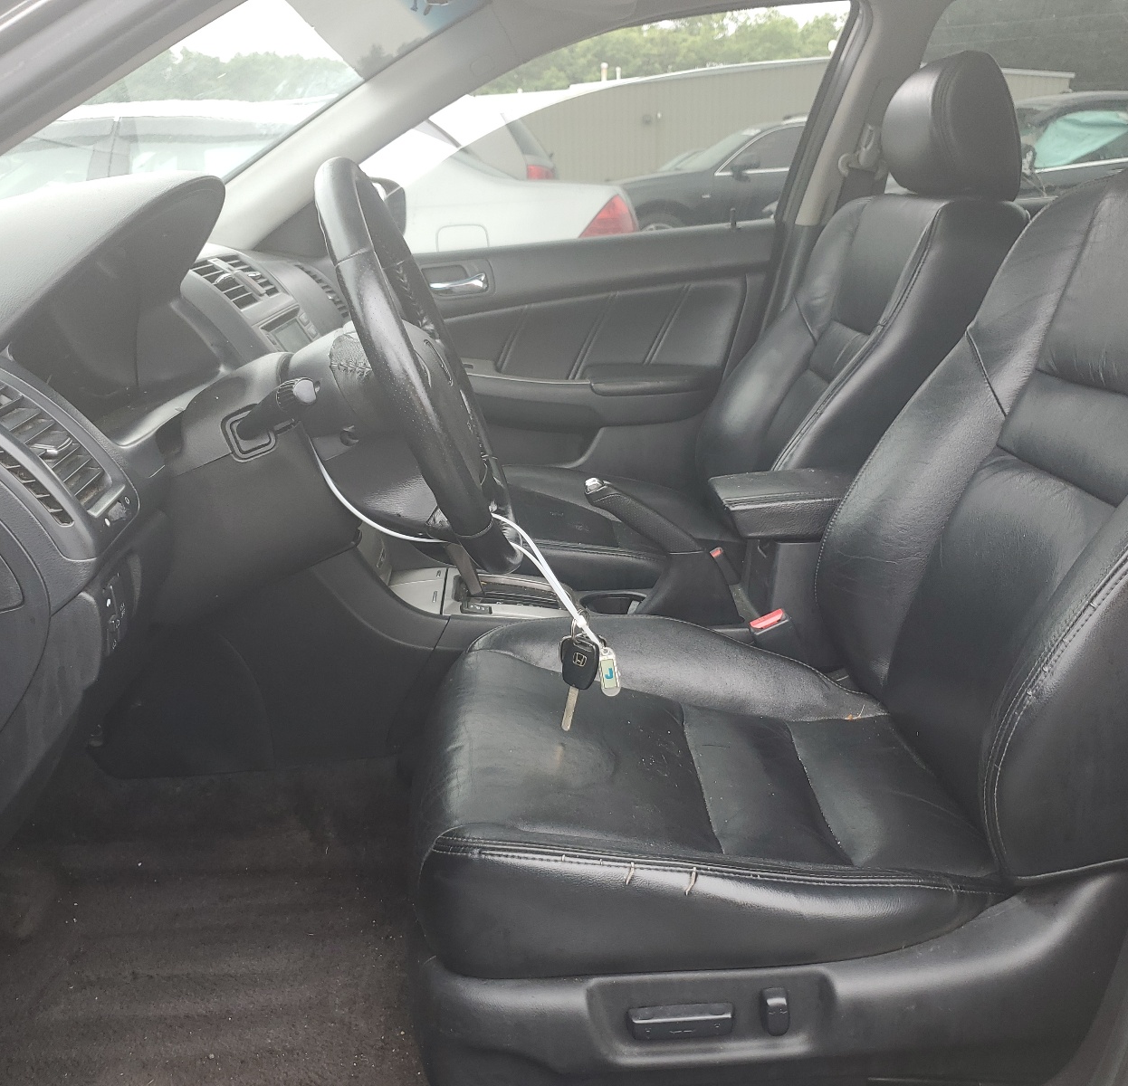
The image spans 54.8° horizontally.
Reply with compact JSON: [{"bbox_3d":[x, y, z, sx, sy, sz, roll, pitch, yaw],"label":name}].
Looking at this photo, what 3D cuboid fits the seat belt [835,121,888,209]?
[{"bbox_3d":[0.515,-0.654,1.893,0.090,0.170,0.050,-3,19,-2],"label":"seat belt"}]

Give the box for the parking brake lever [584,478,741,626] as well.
[{"bbox_3d":[0.131,0.011,1.396,0.215,0.195,0.060,-3,19,-2],"label":"parking brake lever"}]

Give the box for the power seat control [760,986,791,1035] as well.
[{"bbox_3d":[0.171,0.379,0.878,0.025,0.040,0.020,-3,19,-2],"label":"power seat control"}]

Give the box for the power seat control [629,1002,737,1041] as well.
[{"bbox_3d":[0.094,0.385,0.875,0.084,0.025,0.020,-3,19,-2],"label":"power seat control"}]

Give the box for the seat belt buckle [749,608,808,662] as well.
[{"bbox_3d":[0.271,0.124,1.353,0.050,0.080,0.030,-26,18,5],"label":"seat belt buckle"}]

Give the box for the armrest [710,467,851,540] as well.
[{"bbox_3d":[0.332,-0.055,1.423,0.280,0.062,0.155,-3,19,-2],"label":"armrest"}]

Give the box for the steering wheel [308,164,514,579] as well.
[{"bbox_3d":[-0.138,-0.151,0.969,0.100,0.385,0.385,-24,18,5],"label":"steering wheel"}]

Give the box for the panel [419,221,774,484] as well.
[{"bbox_3d":[-0.062,-0.270,2.051,0.970,0.620,0.130,-3,19,-2],"label":"panel"}]

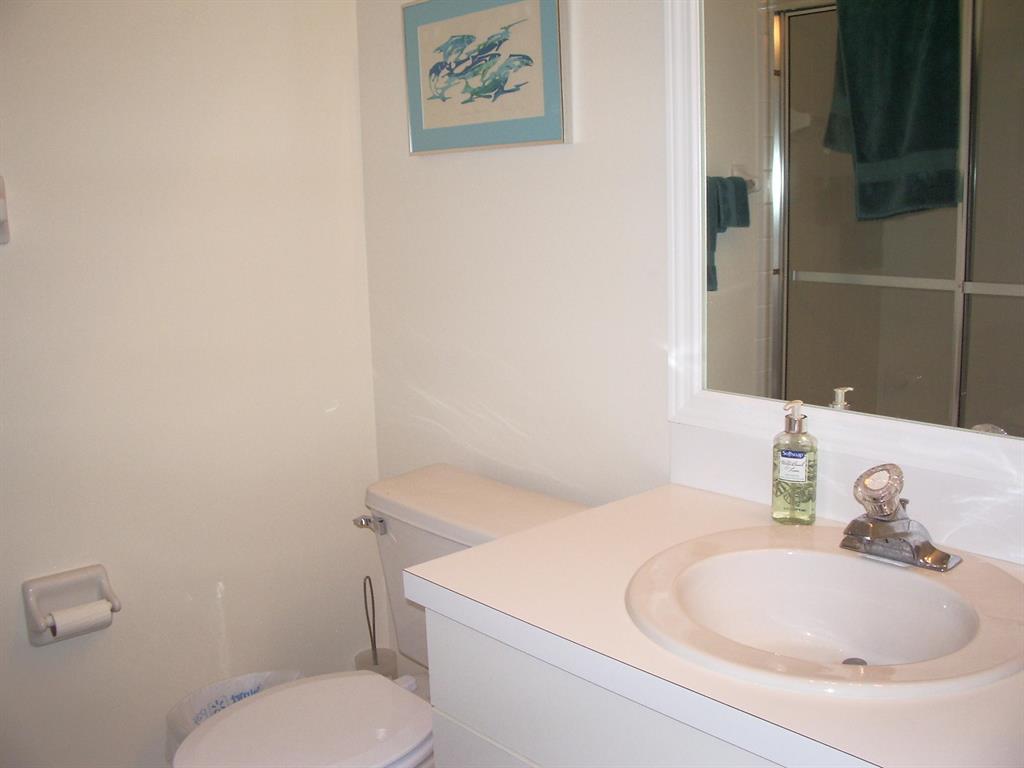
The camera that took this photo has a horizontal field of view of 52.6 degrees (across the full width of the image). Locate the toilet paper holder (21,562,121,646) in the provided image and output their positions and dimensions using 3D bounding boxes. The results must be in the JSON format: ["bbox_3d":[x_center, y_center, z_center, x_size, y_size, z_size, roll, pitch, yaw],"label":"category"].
[{"bbox_3d":[-0.853,0.440,2.017,0.149,0.130,0.083,-11,14,-40],"label":"toilet paper holder"}]

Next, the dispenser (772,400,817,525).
[{"bbox_3d":[0.431,0.120,1.568,0.063,0.186,0.053,5,13,35],"label":"dispenser"}]

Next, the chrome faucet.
[{"bbox_3d":[0.490,0.170,1.359,0.149,0.134,0.146,-11,14,-40],"label":"chrome faucet"}]

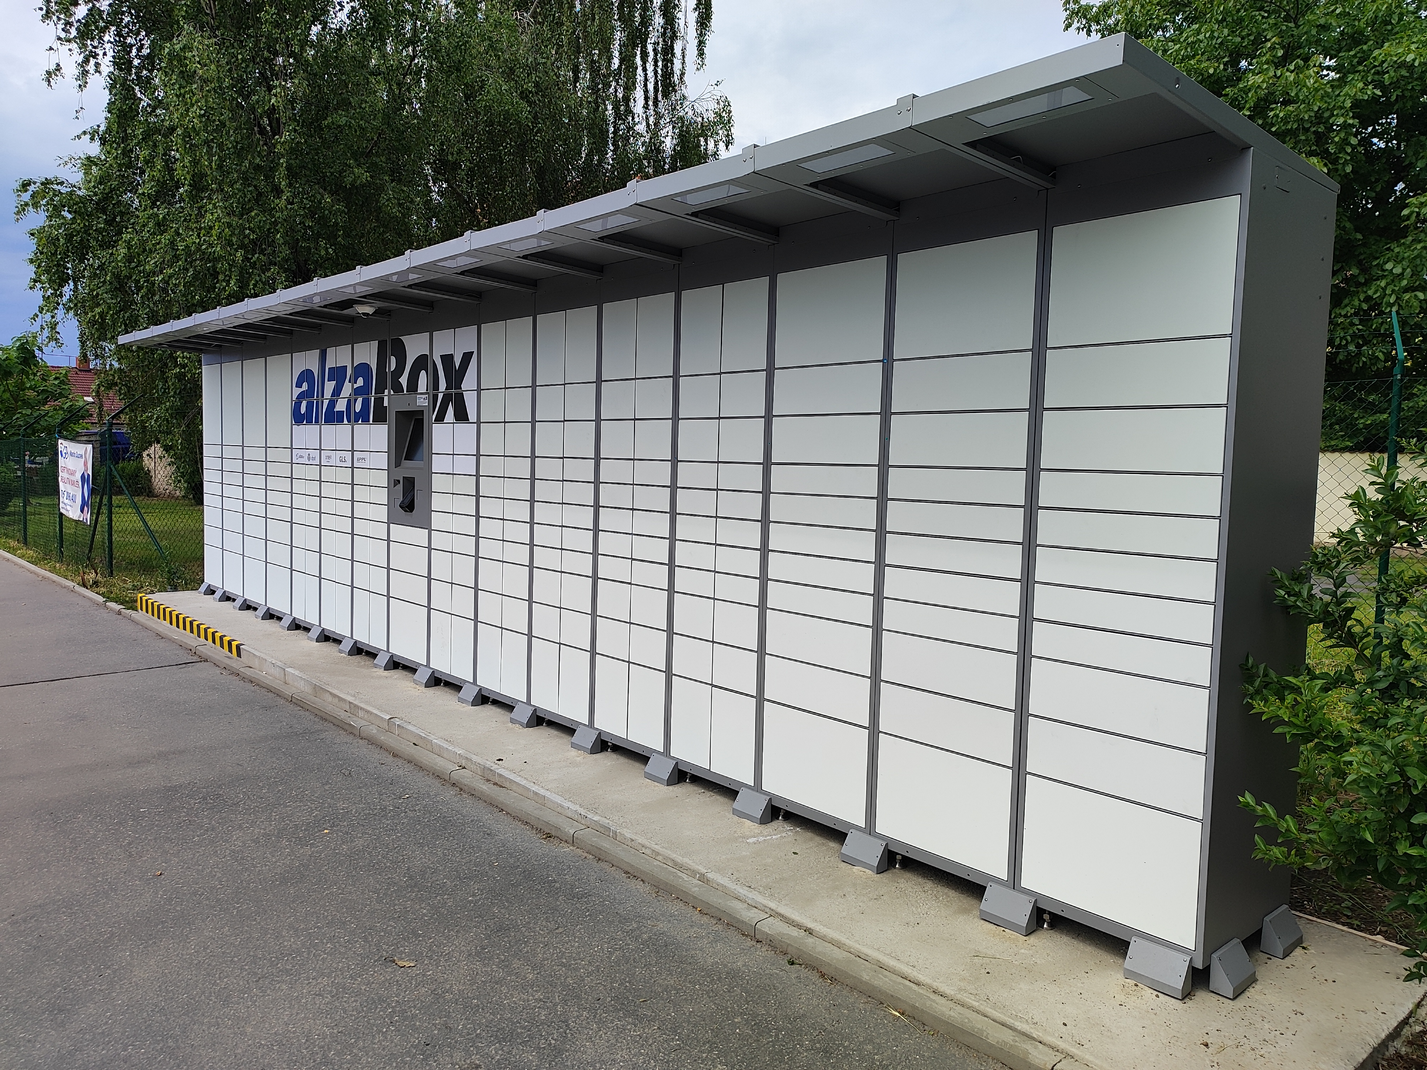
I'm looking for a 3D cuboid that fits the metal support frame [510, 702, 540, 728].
[{"bbox_3d":[-0.998,0.954,5.222,0.069,0.100,0.159,-2,6,-42],"label":"metal support frame"}]

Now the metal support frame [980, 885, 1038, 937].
[{"bbox_3d":[0.928,1.171,3.106,0.069,0.100,0.159,-2,6,-42],"label":"metal support frame"}]

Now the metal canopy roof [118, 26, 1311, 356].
[{"bbox_3d":[-1.704,-1.388,5.907,1.332,0.115,9.200,-2,6,-42],"label":"metal canopy roof"}]

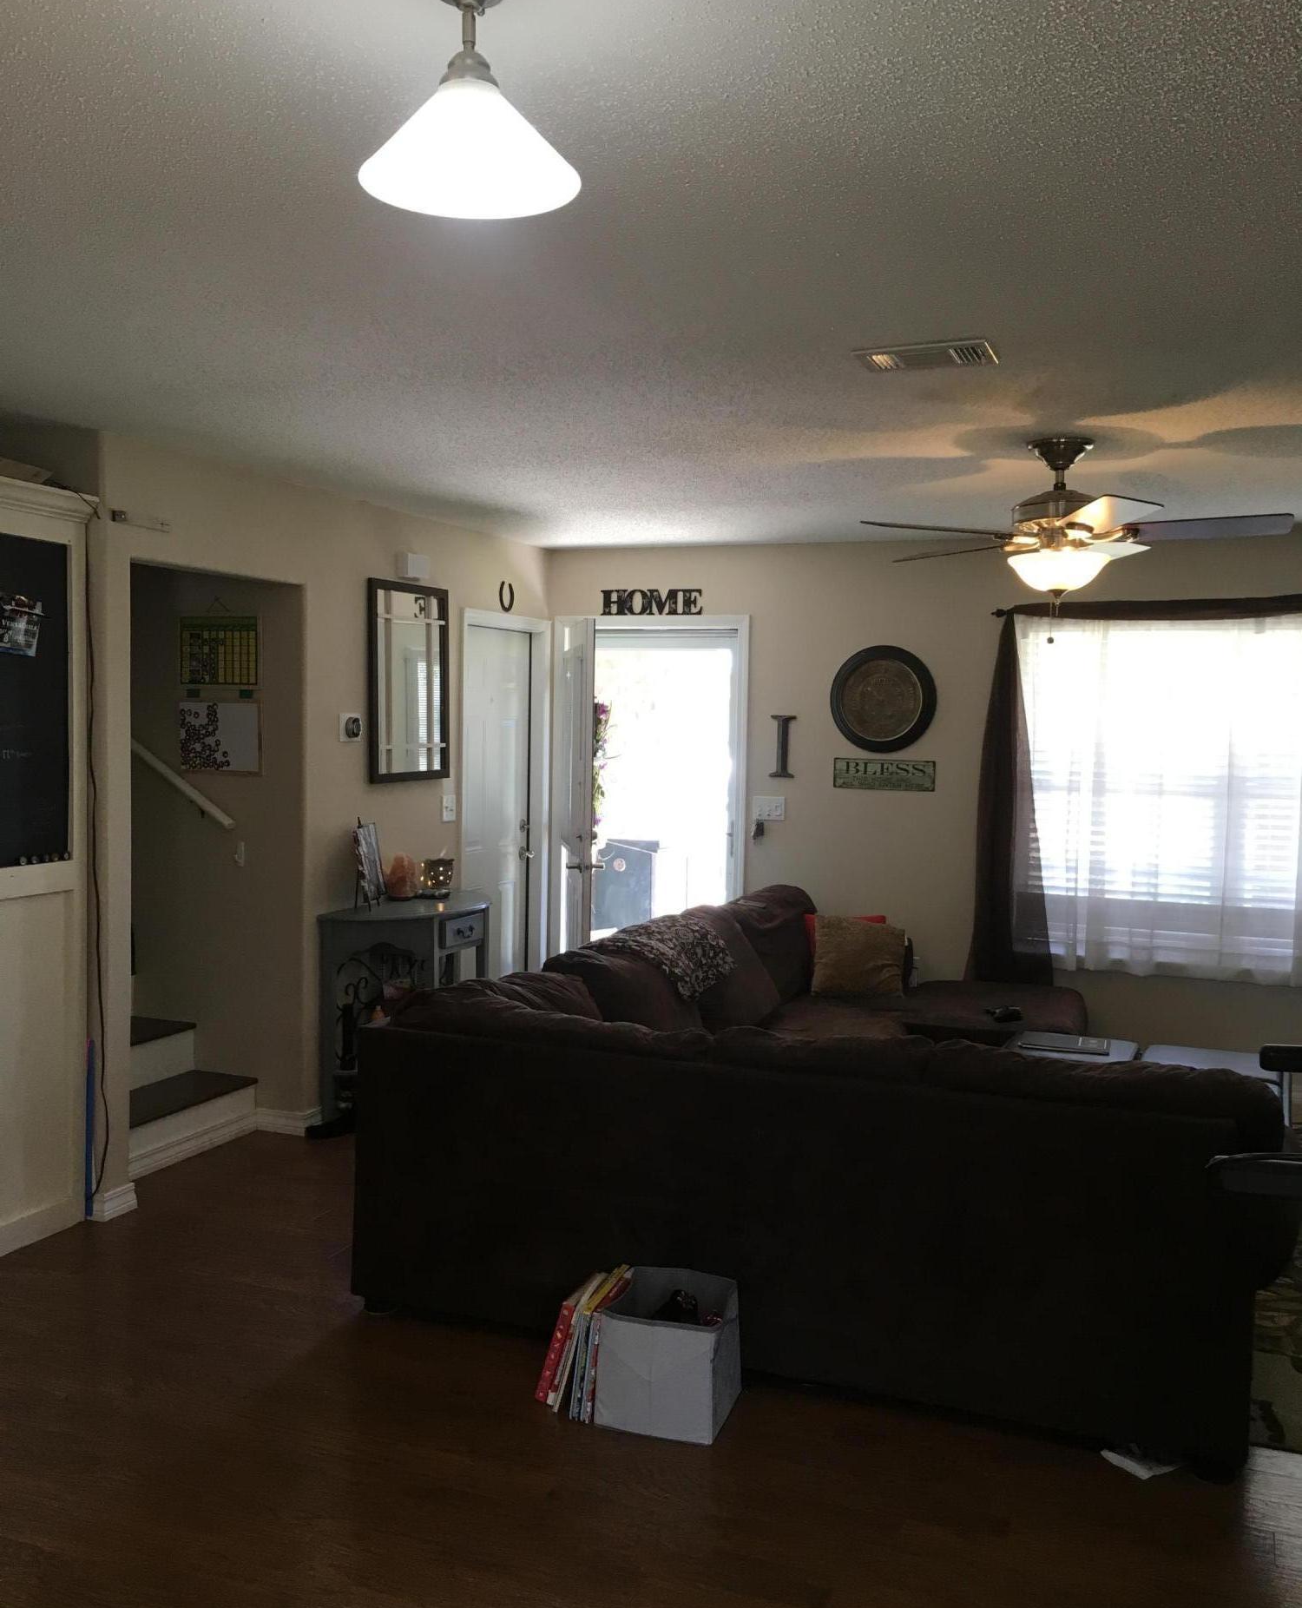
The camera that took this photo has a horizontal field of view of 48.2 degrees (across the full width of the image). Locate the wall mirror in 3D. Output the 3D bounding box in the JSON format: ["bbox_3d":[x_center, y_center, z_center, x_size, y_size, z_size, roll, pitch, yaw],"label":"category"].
[{"bbox_3d":[-1.018,-0.509,6.134,0.035,0.833,0.631,3,4,22],"label":"wall mirror"}]

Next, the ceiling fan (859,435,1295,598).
[{"bbox_3d":[1.209,-0.840,4.323,1.290,0.455,1.290,3,4,22],"label":"ceiling fan"}]

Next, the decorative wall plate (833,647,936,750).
[{"bbox_3d":[1.063,-0.483,6.722,0.497,0.497,0.050,2,4,21],"label":"decorative wall plate"}]

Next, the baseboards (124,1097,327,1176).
[{"bbox_3d":[-1.534,1.237,5.352,0.245,0.092,0.820,3,4,22],"label":"baseboards"}]

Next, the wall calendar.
[{"bbox_3d":[-1.649,-0.583,5.530,0.360,0.265,0.015,2,4,21],"label":"wall calendar"}]

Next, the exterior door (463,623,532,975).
[{"bbox_3d":[-0.783,0.170,7.087,0.050,2.023,0.775,3,4,22],"label":"exterior door"}]

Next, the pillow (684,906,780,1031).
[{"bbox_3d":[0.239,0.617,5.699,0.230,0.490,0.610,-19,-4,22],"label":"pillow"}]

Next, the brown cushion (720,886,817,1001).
[{"bbox_3d":[0.506,0.563,6.089,0.280,0.450,0.680,2,4,21],"label":"brown cushion"}]

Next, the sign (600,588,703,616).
[{"bbox_3d":[0.002,-0.994,7.194,0.542,0.122,0.025,3,4,22],"label":"sign"}]

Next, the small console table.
[{"bbox_3d":[-0.900,0.824,5.953,0.400,0.825,0.980,2,4,21],"label":"small console table"}]

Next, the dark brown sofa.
[{"bbox_3d":[0.837,0.881,4.915,2.330,0.910,3.120,2,4,21],"label":"dark brown sofa"}]

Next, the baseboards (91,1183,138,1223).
[{"bbox_3d":[-1.716,1.264,4.641,0.060,0.086,0.150,2,4,21],"label":"baseboards"}]

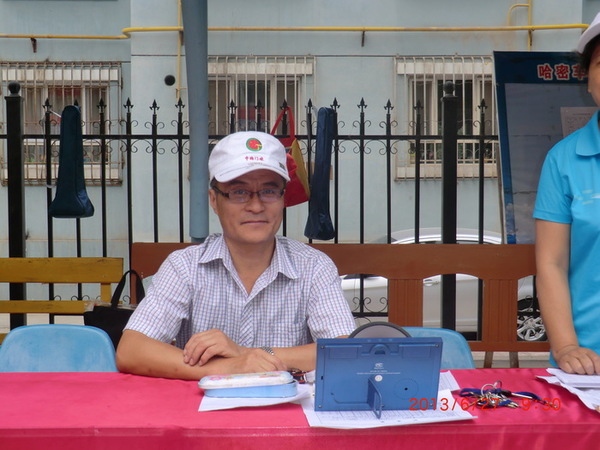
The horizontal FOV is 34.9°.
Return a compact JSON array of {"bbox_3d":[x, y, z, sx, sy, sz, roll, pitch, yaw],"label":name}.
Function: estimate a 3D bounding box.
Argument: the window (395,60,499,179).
[{"bbox_3d":[2.269,-1.571,14.000,1.740,1.790,0.250,0,2,0],"label":"window"}]

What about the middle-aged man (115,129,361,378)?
[{"bbox_3d":[-0.150,0.410,2.330,0.570,1.290,0.660,0,2,-3],"label":"middle-aged man"}]

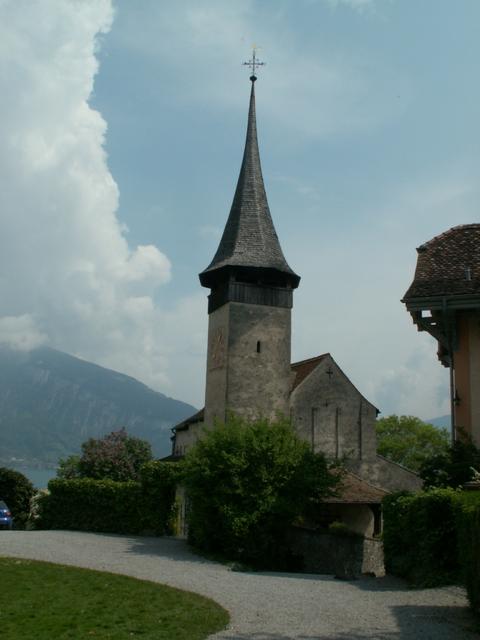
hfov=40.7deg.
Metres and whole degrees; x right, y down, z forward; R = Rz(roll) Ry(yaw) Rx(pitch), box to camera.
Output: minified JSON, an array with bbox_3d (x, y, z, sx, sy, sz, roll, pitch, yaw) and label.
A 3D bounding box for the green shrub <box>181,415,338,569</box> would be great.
[{"bbox_3d":[0.714,6.245,23.700,5.600,5.300,4.900,1,-13,0],"label":"green shrub"}]

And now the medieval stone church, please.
[{"bbox_3d":[2.700,-0.719,52.782,14.181,31.946,19.000,6,-13,-20],"label":"medieval stone church"}]

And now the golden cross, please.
[{"bbox_3d":[1.093,-19.062,48.071,1.757,2.841,0.350,6,-13,-20],"label":"golden cross"}]

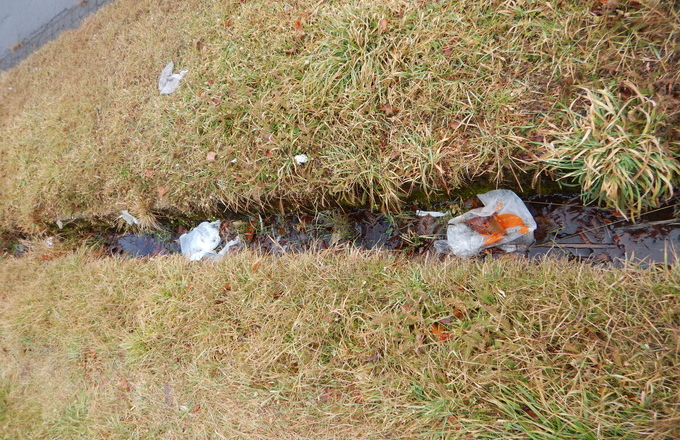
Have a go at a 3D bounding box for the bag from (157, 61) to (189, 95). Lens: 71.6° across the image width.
[{"bbox_3d":[-0.928,-0.795,2.633,0.259,0.060,0.172,9,93,38],"label":"bag"}]

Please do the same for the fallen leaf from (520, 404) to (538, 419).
[{"bbox_3d":[0.564,0.569,1.397,0.060,0.025,0.045,51,117,29],"label":"fallen leaf"}]

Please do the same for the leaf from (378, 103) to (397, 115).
[{"bbox_3d":[0.179,-0.410,1.756,0.081,0.025,0.041,38,110,33],"label":"leaf"}]

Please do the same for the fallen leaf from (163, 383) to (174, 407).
[{"bbox_3d":[-0.930,0.951,2.564,0.058,0.020,0.116,-24,73,35],"label":"fallen leaf"}]

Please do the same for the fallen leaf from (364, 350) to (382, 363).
[{"bbox_3d":[0.127,0.507,1.746,0.085,0.025,0.045,-40,65,30],"label":"fallen leaf"}]

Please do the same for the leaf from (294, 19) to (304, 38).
[{"bbox_3d":[-0.178,-0.831,2.062,0.043,0.025,0.085,-18,76,36],"label":"leaf"}]

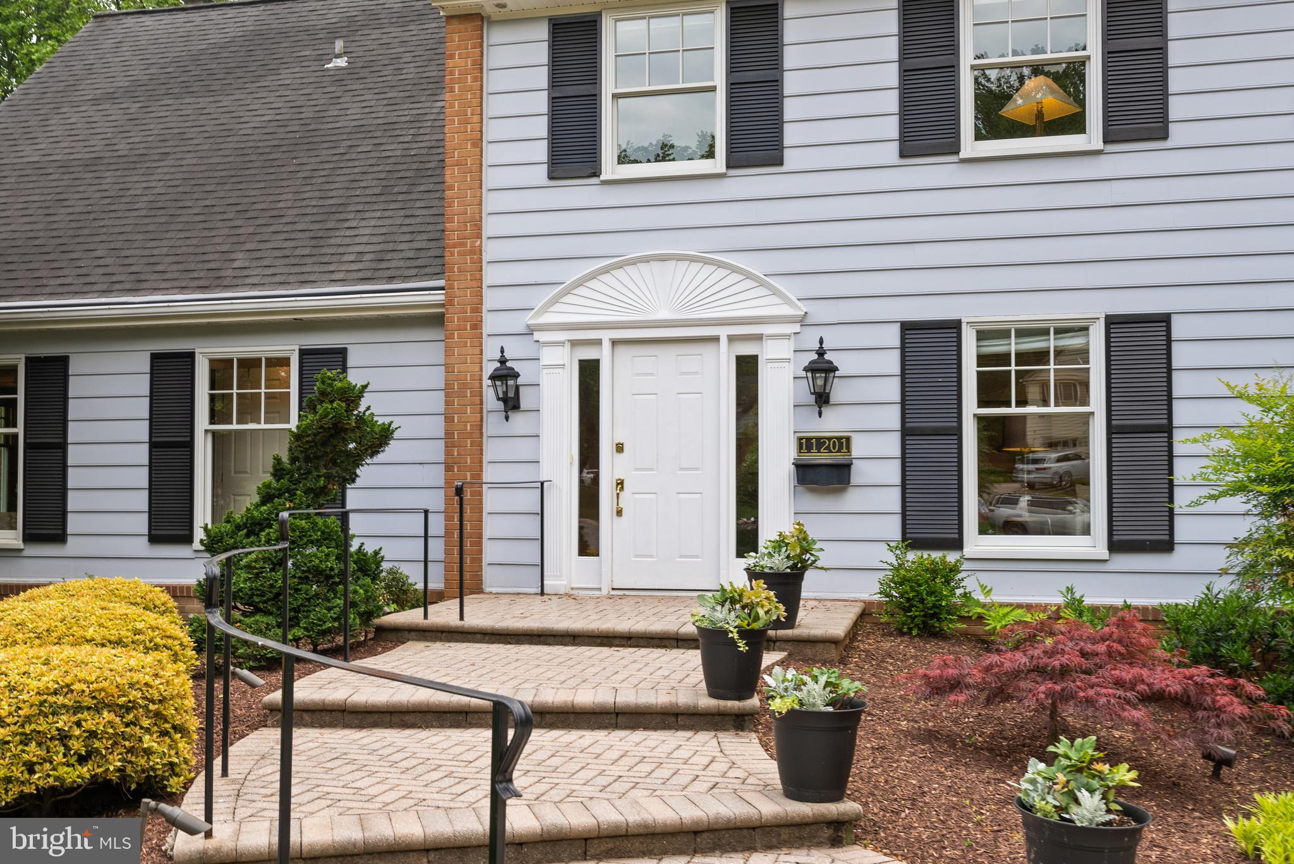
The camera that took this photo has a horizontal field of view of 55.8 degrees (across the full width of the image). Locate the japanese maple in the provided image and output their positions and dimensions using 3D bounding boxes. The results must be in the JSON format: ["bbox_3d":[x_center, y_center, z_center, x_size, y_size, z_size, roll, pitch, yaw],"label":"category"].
[{"bbox_3d":[2.045,1.139,5.550,1.700,0.680,1.420,-1,-2,13],"label":"japanese maple"}]

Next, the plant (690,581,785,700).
[{"bbox_3d":[0.444,1.013,6.000,0.460,0.565,0.430,-1,-2,13],"label":"plant"}]

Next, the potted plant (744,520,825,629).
[{"bbox_3d":[0.852,0.884,7.600,0.510,0.660,0.450,-1,-2,13],"label":"potted plant"}]

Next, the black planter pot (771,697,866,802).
[{"bbox_3d":[0.658,1.219,4.720,0.400,0.360,0.400,-1,-2,13],"label":"black planter pot"}]

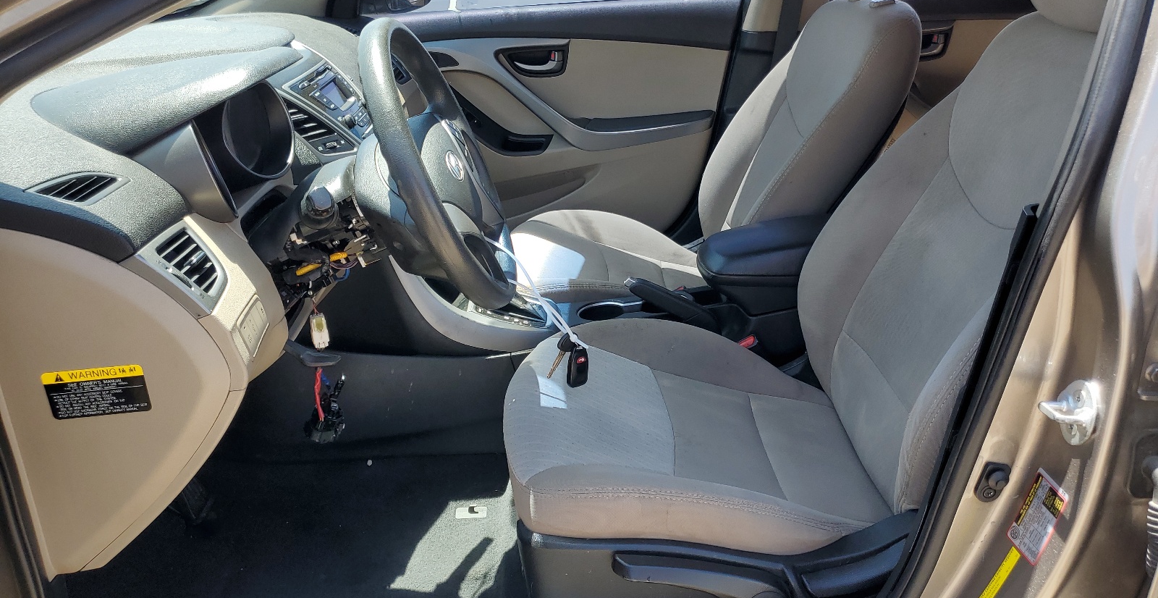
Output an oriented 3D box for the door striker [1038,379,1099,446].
[{"bbox_3d":[0.434,0.102,0.773,0.042,0.058,0.042,-5,23,-11],"label":"door striker"}]

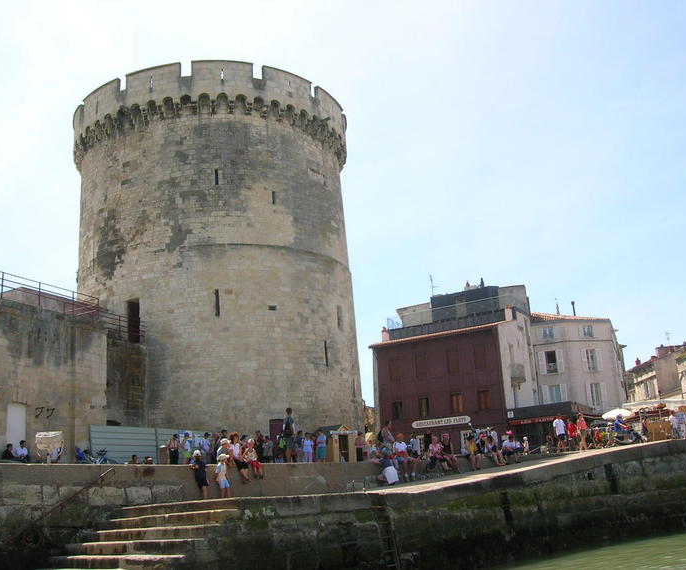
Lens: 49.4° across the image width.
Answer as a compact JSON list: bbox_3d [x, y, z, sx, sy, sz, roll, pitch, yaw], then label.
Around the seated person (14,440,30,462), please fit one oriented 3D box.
[{"bbox_3d":[-11.545,6.220,26.800,0.750,1.250,0.520,-8,-13,22],"label":"seated person"}]

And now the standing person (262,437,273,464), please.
[{"bbox_3d":[-3.263,7.366,32.534,0.340,1.500,0.460,8,-18,-39],"label":"standing person"}]

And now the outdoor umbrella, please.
[{"bbox_3d":[19.207,9.791,52.000,2.100,2.350,2.100,-3,-12,0],"label":"outdoor umbrella"}]

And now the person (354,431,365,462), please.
[{"bbox_3d":[0.802,7.535,34.000,0.480,1.650,0.320,-9,-13,24],"label":"person"}]

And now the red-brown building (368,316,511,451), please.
[{"bbox_3d":[8.775,8.701,56.093,10.318,9.000,7.000,-13,-17,32],"label":"red-brown building"}]

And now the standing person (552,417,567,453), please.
[{"bbox_3d":[10.084,6.908,34.500,0.550,1.750,0.350,-5,-12,6],"label":"standing person"}]

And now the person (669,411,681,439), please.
[{"bbox_3d":[20.583,8.633,46.000,0.360,1.680,0.500,7,-16,-40],"label":"person"}]

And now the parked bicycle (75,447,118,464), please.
[{"bbox_3d":[-9.252,6.707,28.000,1.720,1.050,0.580,-2,-12,-6],"label":"parked bicycle"}]

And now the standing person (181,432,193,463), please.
[{"bbox_3d":[-6.405,6.938,30.800,0.340,1.650,0.460,-13,-15,39],"label":"standing person"}]

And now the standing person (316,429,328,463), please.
[{"bbox_3d":[-0.896,7.176,32.730,0.360,1.700,0.500,1,-15,-19],"label":"standing person"}]

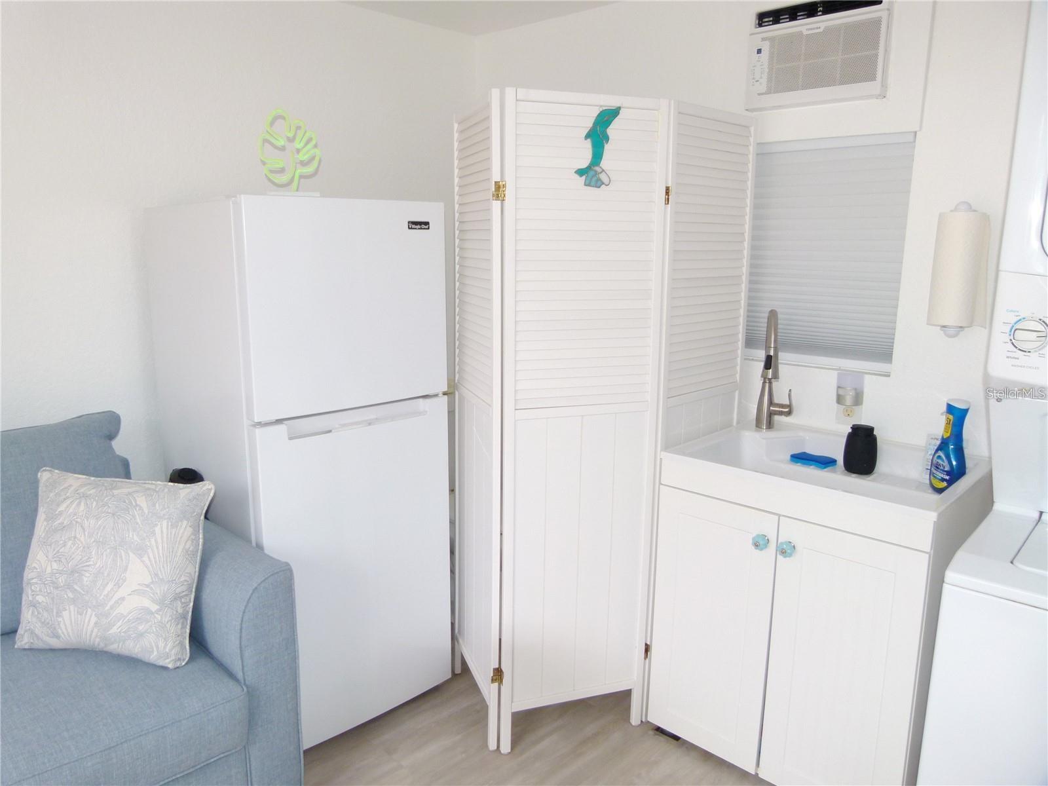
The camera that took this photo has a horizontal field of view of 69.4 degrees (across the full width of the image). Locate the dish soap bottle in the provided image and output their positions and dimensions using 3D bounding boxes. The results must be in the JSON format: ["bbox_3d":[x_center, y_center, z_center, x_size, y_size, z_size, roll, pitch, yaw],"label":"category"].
[{"bbox_3d":[1.113,0.140,1.959,0.060,0.232,0.095,-6,13,-30],"label":"dish soap bottle"}]

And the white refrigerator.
[{"bbox_3d":[-0.673,0.198,2.333,0.594,1.520,0.660,-10,15,-43],"label":"white refrigerator"}]

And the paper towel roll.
[{"bbox_3d":[1.125,-0.322,1.965,0.110,0.320,0.110,11,15,42],"label":"paper towel roll"}]

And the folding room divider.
[{"bbox_3d":[0.243,0.098,2.228,0.880,1.775,0.445,-1,11,-10],"label":"folding room divider"}]

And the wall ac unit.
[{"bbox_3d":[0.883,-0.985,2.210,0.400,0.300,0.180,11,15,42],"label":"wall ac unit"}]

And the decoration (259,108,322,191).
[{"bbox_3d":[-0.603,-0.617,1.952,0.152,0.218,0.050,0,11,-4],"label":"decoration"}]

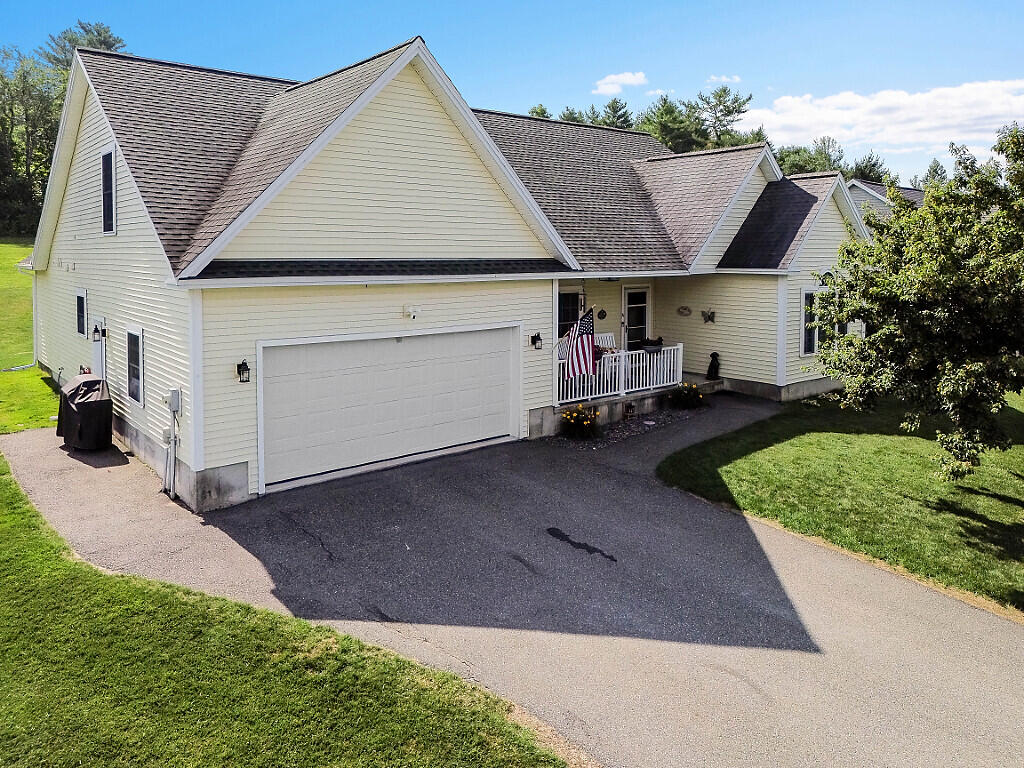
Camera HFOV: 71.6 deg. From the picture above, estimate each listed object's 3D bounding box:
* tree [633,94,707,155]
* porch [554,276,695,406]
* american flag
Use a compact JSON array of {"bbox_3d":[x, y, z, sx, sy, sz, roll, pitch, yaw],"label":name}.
[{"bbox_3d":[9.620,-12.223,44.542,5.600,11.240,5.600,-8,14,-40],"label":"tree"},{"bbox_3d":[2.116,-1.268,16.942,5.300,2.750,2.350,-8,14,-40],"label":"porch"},{"bbox_3d":[1.316,-0.774,13.805,0.220,1.420,0.740,-8,14,-40],"label":"american flag"}]

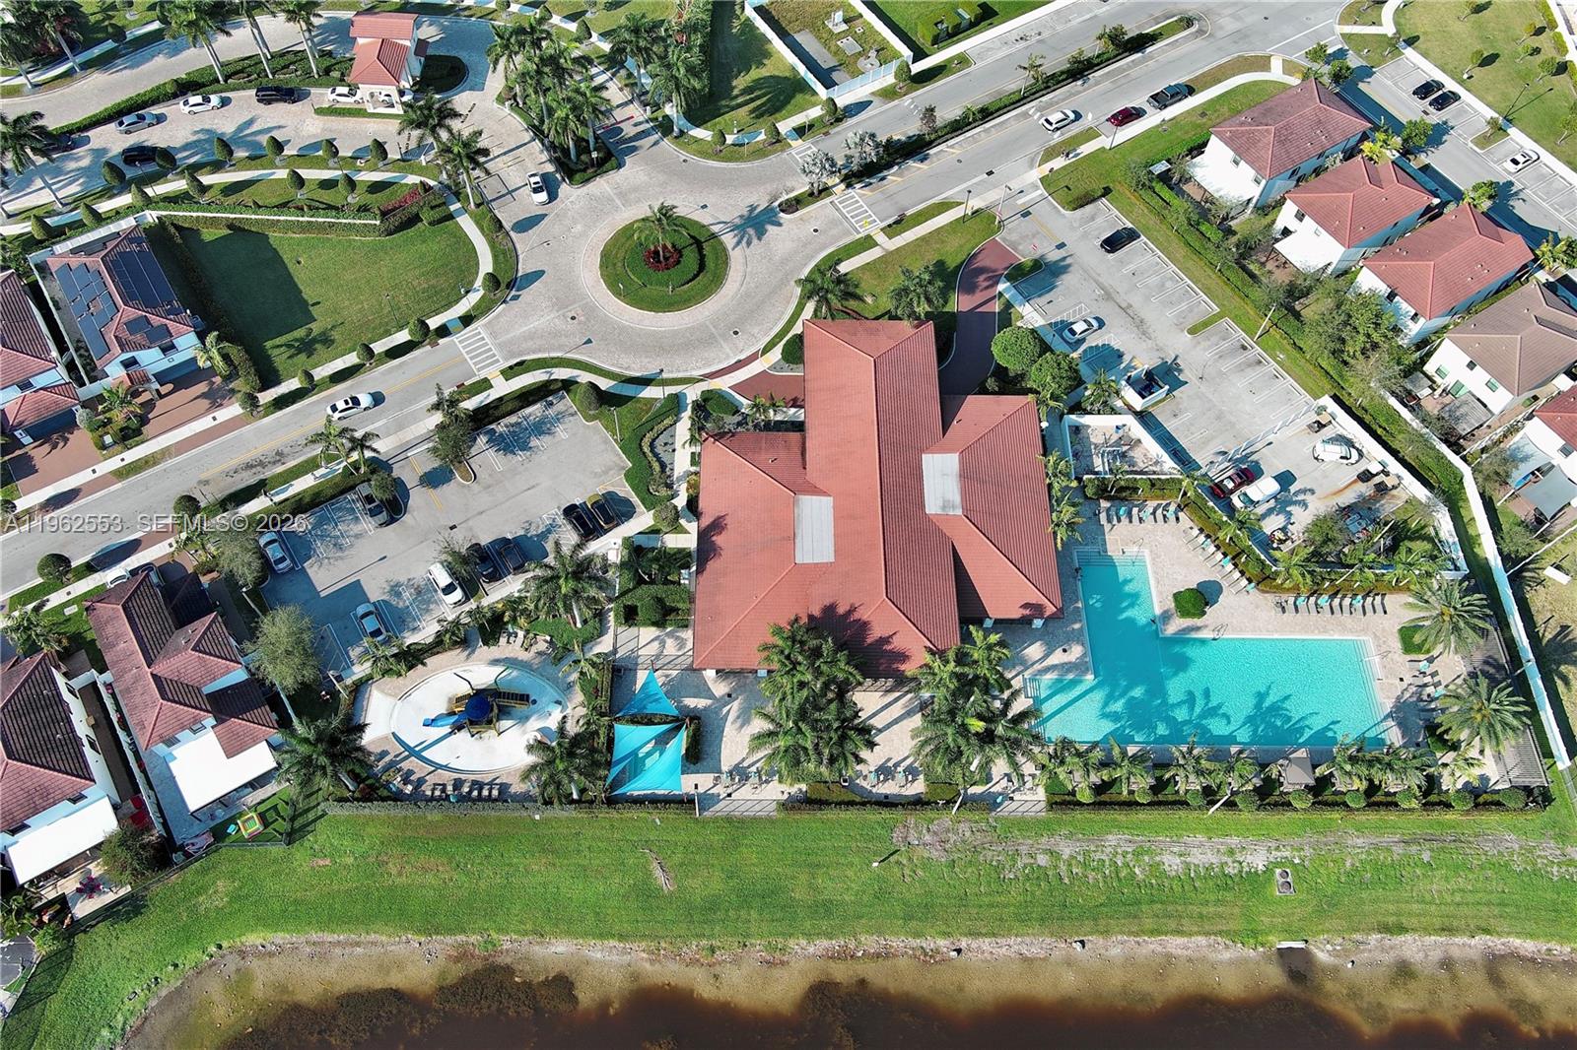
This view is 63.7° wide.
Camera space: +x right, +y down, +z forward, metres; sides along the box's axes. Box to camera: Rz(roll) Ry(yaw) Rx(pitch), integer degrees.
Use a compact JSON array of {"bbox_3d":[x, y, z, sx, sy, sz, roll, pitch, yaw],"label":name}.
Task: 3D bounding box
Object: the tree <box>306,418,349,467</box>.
[{"bbox_3d":[-46.469,-7.388,131.162,5.300,8.300,5.300,1,60,-2],"label":"tree"}]

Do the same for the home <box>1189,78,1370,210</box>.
[{"bbox_3d":[62.296,-48.637,161.835,20.693,8.200,10.096,-29,65,-16],"label":"home"}]

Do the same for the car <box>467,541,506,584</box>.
[{"bbox_3d":[-32.006,3.940,134.099,1.900,1.650,4.750,-29,65,-16],"label":"car"}]

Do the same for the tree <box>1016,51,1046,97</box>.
[{"bbox_3d":[30.964,-58.300,165.647,3.700,5.400,3.700,1,60,-2],"label":"tree"}]

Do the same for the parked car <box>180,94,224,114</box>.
[{"bbox_3d":[-77.074,-55.344,166.891,4.850,1.450,1.850,-13,62,-8],"label":"parked car"}]

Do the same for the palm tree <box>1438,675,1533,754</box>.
[{"bbox_3d":[65.610,19.113,122.621,8.700,9.300,8.700,3,60,0],"label":"palm tree"}]

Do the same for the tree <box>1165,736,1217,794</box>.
[{"bbox_3d":[36.105,23.444,117.223,4.900,7.900,4.900,1,60,-2],"label":"tree"}]

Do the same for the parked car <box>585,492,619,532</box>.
[{"bbox_3d":[-20.213,-1.358,137.333,1.850,1.620,4.500,-30,65,-17],"label":"parked car"}]

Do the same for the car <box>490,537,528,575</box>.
[{"bbox_3d":[-29.177,3.251,133.195,1.840,1.660,4.450,-28,65,-16],"label":"car"}]

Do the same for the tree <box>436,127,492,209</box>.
[{"bbox_3d":[-38.990,-42.377,154.672,6.200,11.200,6.200,2,61,0],"label":"tree"}]

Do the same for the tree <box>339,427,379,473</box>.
[{"bbox_3d":[-43.767,-7.122,131.766,4.800,7.200,4.800,1,60,-2],"label":"tree"}]

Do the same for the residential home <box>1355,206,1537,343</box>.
[{"bbox_3d":[78.545,-30.673,152.227,18.700,7.600,10.250,-29,65,-17],"label":"residential home"}]

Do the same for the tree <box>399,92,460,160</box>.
[{"bbox_3d":[-42.855,-46.348,155.612,7.400,10.900,7.400,3,60,0],"label":"tree"}]

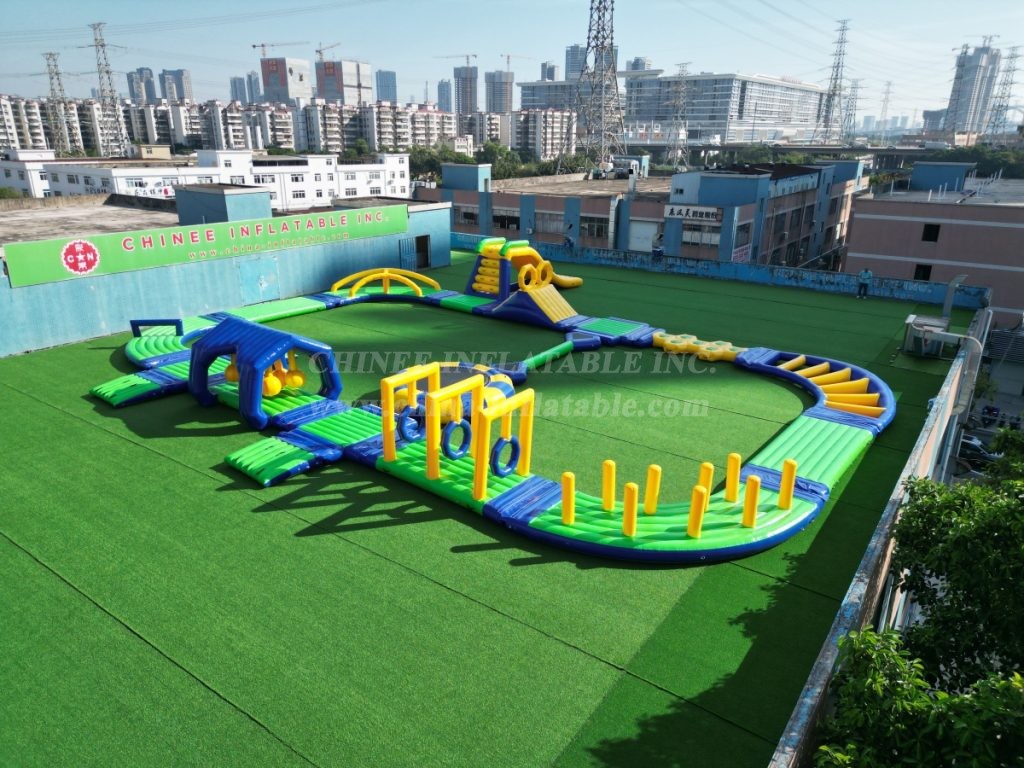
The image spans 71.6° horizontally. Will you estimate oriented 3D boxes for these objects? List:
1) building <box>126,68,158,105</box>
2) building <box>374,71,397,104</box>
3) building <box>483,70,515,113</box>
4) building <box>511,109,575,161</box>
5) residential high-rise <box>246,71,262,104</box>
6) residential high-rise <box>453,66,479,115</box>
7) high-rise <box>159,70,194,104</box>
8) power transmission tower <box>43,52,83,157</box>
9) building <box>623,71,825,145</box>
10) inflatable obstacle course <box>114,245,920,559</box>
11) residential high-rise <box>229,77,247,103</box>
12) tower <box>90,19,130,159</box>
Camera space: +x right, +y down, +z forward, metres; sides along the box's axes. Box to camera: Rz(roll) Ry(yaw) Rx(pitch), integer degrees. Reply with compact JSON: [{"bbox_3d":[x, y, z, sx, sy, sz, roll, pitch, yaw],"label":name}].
[{"bbox_3d":[-485.150,-363.210,942.410,26.000,104.300,21.000,0,19,0],"label":"building"},{"bbox_3d":[-180.630,-399.180,1042.200,27.000,110.700,20.000,3,19,8],"label":"building"},{"bbox_3d":[-20.210,-447.320,1148.130,37.000,103.400,24.000,12,23,30],"label":"building"},{"bbox_3d":[18.520,-139.930,406.040,20.700,30.900,34.100,16,25,37],"label":"building"},{"bbox_3d":[-447.120,-484.160,1235.600,22.000,108.200,19.000,-6,21,-18],"label":"residential high-rise"},{"bbox_3d":[-64.940,-391.570,1015.850,28.000,114.900,22.000,6,20,17],"label":"residential high-rise"},{"bbox_3d":[-447.430,-368.310,958.940,31.000,103.600,21.000,0,19,0],"label":"high-rise"},{"bbox_3d":[-152.490,-90.380,242.090,7.500,40.700,9.000,14,23,35],"label":"power transmission tower"},{"bbox_3d":[180.830,-210.070,568.910,78.500,53.800,222.400,15,25,35],"label":"building"},{"bbox_3d":[-0.273,-2.610,27.655,27.740,2.850,25.620,14,23,34],"label":"inflatable obstacle course"},{"bbox_3d":[-499.610,-504.320,1298.960,26.000,102.400,20.000,-7,21,-19],"label":"residential high-rise"},{"bbox_3d":[-139.210,-97.610,247.390,8.500,51.000,10.000,14,23,35],"label":"tower"}]

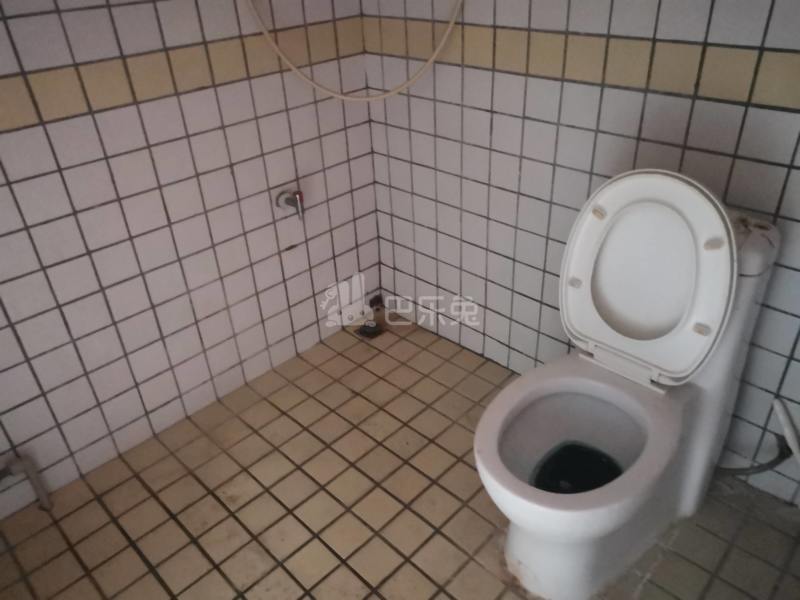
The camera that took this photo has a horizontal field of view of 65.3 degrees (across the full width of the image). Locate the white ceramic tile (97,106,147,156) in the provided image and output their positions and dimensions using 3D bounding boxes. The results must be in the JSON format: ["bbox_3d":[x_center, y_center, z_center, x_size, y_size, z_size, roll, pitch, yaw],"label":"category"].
[{"bbox_3d":[-0.658,-0.400,1.472,0.010,0.100,0.100,26,42,38],"label":"white ceramic tile"}]

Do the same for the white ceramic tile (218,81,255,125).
[{"bbox_3d":[-0.429,-0.516,1.631,0.098,0.098,0.010,-29,40,-35],"label":"white ceramic tile"}]

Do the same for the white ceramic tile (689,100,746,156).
[{"bbox_3d":[0.647,-0.354,1.279,0.100,0.100,0.010,26,42,38],"label":"white ceramic tile"}]

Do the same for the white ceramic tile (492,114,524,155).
[{"bbox_3d":[0.294,-0.449,1.688,0.008,0.099,0.099,-30,40,-36],"label":"white ceramic tile"}]

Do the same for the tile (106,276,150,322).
[{"bbox_3d":[-0.709,-0.006,1.630,0.010,0.100,0.100,26,42,38],"label":"tile"}]

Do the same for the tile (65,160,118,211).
[{"bbox_3d":[-0.728,-0.269,1.465,0.010,0.100,0.100,26,42,38],"label":"tile"}]

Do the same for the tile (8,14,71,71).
[{"bbox_3d":[-0.764,-0.548,1.326,0.099,0.099,0.008,-30,40,-36],"label":"tile"}]

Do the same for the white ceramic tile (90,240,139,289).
[{"bbox_3d":[-0.718,-0.091,1.573,0.010,0.100,0.100,26,42,38],"label":"white ceramic tile"}]

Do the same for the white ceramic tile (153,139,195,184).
[{"bbox_3d":[-0.589,-0.361,1.623,0.099,0.099,0.008,-30,40,-36],"label":"white ceramic tile"}]

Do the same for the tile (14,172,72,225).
[{"bbox_3d":[-0.820,-0.234,1.433,0.099,0.099,0.008,-30,40,-36],"label":"tile"}]

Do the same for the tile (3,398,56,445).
[{"bbox_3d":[-0.941,0.307,1.586,0.099,0.099,0.008,-30,40,-36],"label":"tile"}]

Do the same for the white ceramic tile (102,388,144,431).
[{"bbox_3d":[-0.756,0.298,1.705,0.098,0.098,0.010,-29,40,-35],"label":"white ceramic tile"}]

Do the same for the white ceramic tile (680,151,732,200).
[{"bbox_3d":[0.654,-0.267,1.335,0.100,0.100,0.010,26,42,38],"label":"white ceramic tile"}]

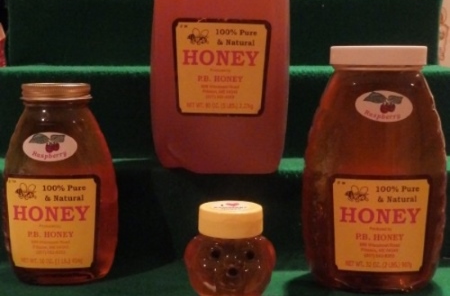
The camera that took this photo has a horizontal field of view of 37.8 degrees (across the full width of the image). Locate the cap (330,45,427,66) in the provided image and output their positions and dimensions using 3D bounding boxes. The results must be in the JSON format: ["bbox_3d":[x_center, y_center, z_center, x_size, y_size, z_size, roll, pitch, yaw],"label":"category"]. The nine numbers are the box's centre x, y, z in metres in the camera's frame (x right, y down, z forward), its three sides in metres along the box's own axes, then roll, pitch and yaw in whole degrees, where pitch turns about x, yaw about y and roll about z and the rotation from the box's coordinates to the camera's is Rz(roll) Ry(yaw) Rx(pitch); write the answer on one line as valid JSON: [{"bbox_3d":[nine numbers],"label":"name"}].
[{"bbox_3d":[0.105,-0.063,0.451,0.067,0.013,0.067,0,8,0],"label":"cap"}]

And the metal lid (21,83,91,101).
[{"bbox_3d":[-0.120,-0.040,0.467,0.051,0.010,0.051,0,8,0],"label":"metal lid"}]

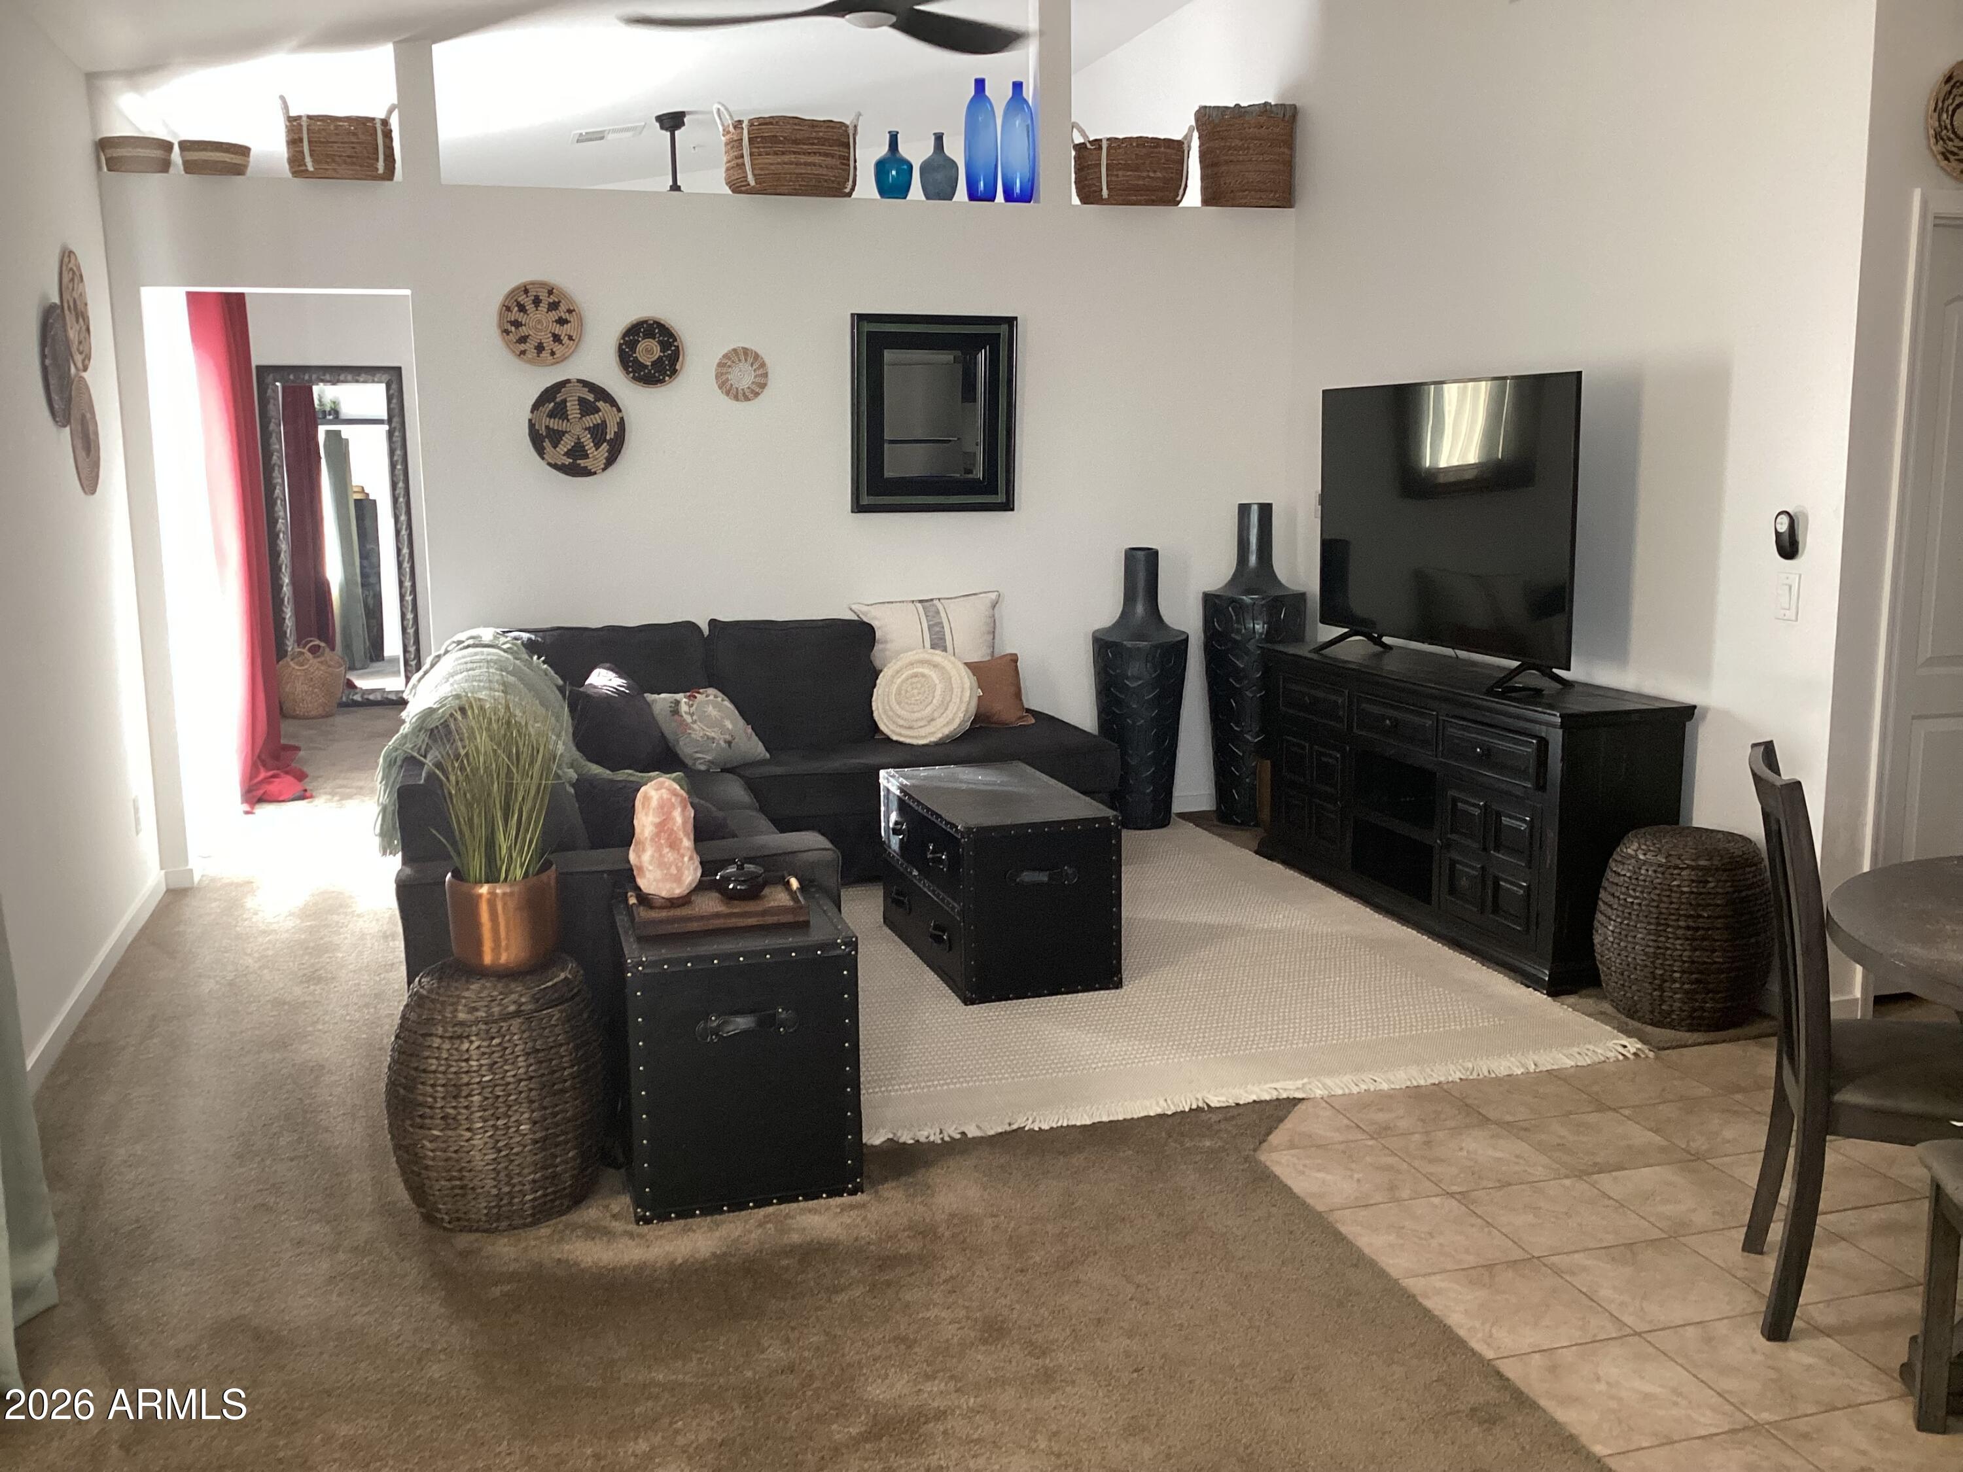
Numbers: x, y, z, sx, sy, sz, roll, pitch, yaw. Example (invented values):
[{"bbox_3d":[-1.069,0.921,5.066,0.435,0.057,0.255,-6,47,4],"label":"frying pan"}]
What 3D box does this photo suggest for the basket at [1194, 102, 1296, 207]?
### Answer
[{"bbox_3d":[1.057,-2.313,7.051,0.335,0.380,0.310,-3,10,-16],"label":"basket"}]

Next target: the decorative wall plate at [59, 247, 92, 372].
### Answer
[{"bbox_3d":[-2.682,-1.259,5.194,0.044,0.354,0.354,-3,10,-16],"label":"decorative wall plate"}]

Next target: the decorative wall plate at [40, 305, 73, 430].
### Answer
[{"bbox_3d":[-2.529,-1.010,4.801,0.055,0.335,0.335,-3,10,-16],"label":"decorative wall plate"}]

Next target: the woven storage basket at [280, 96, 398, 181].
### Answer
[{"bbox_3d":[-2.242,-2.073,6.123,0.380,0.270,0.270,-3,10,-16],"label":"woven storage basket"}]

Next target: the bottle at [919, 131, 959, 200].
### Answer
[{"bbox_3d":[-0.162,-2.204,6.831,0.152,0.270,0.152,-1,9,0],"label":"bottle"}]

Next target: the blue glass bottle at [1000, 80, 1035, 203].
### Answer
[{"bbox_3d":[0.139,-2.289,6.777,0.140,0.455,0.140,-1,9,0],"label":"blue glass bottle"}]

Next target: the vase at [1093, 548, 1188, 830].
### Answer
[{"bbox_3d":[0.635,-0.194,7.010,0.375,1.115,0.375,-1,9,0],"label":"vase"}]

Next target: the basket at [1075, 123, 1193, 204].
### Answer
[{"bbox_3d":[0.588,-2.234,6.923,0.400,0.276,0.300,-3,10,-16],"label":"basket"}]

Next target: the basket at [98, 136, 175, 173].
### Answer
[{"bbox_3d":[-2.853,-1.948,5.937,0.237,0.112,0.232,-3,10,-16],"label":"basket"}]

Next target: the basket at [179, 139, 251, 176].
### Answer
[{"bbox_3d":[-2.614,-1.963,6.006,0.225,0.112,0.225,-3,10,-16],"label":"basket"}]

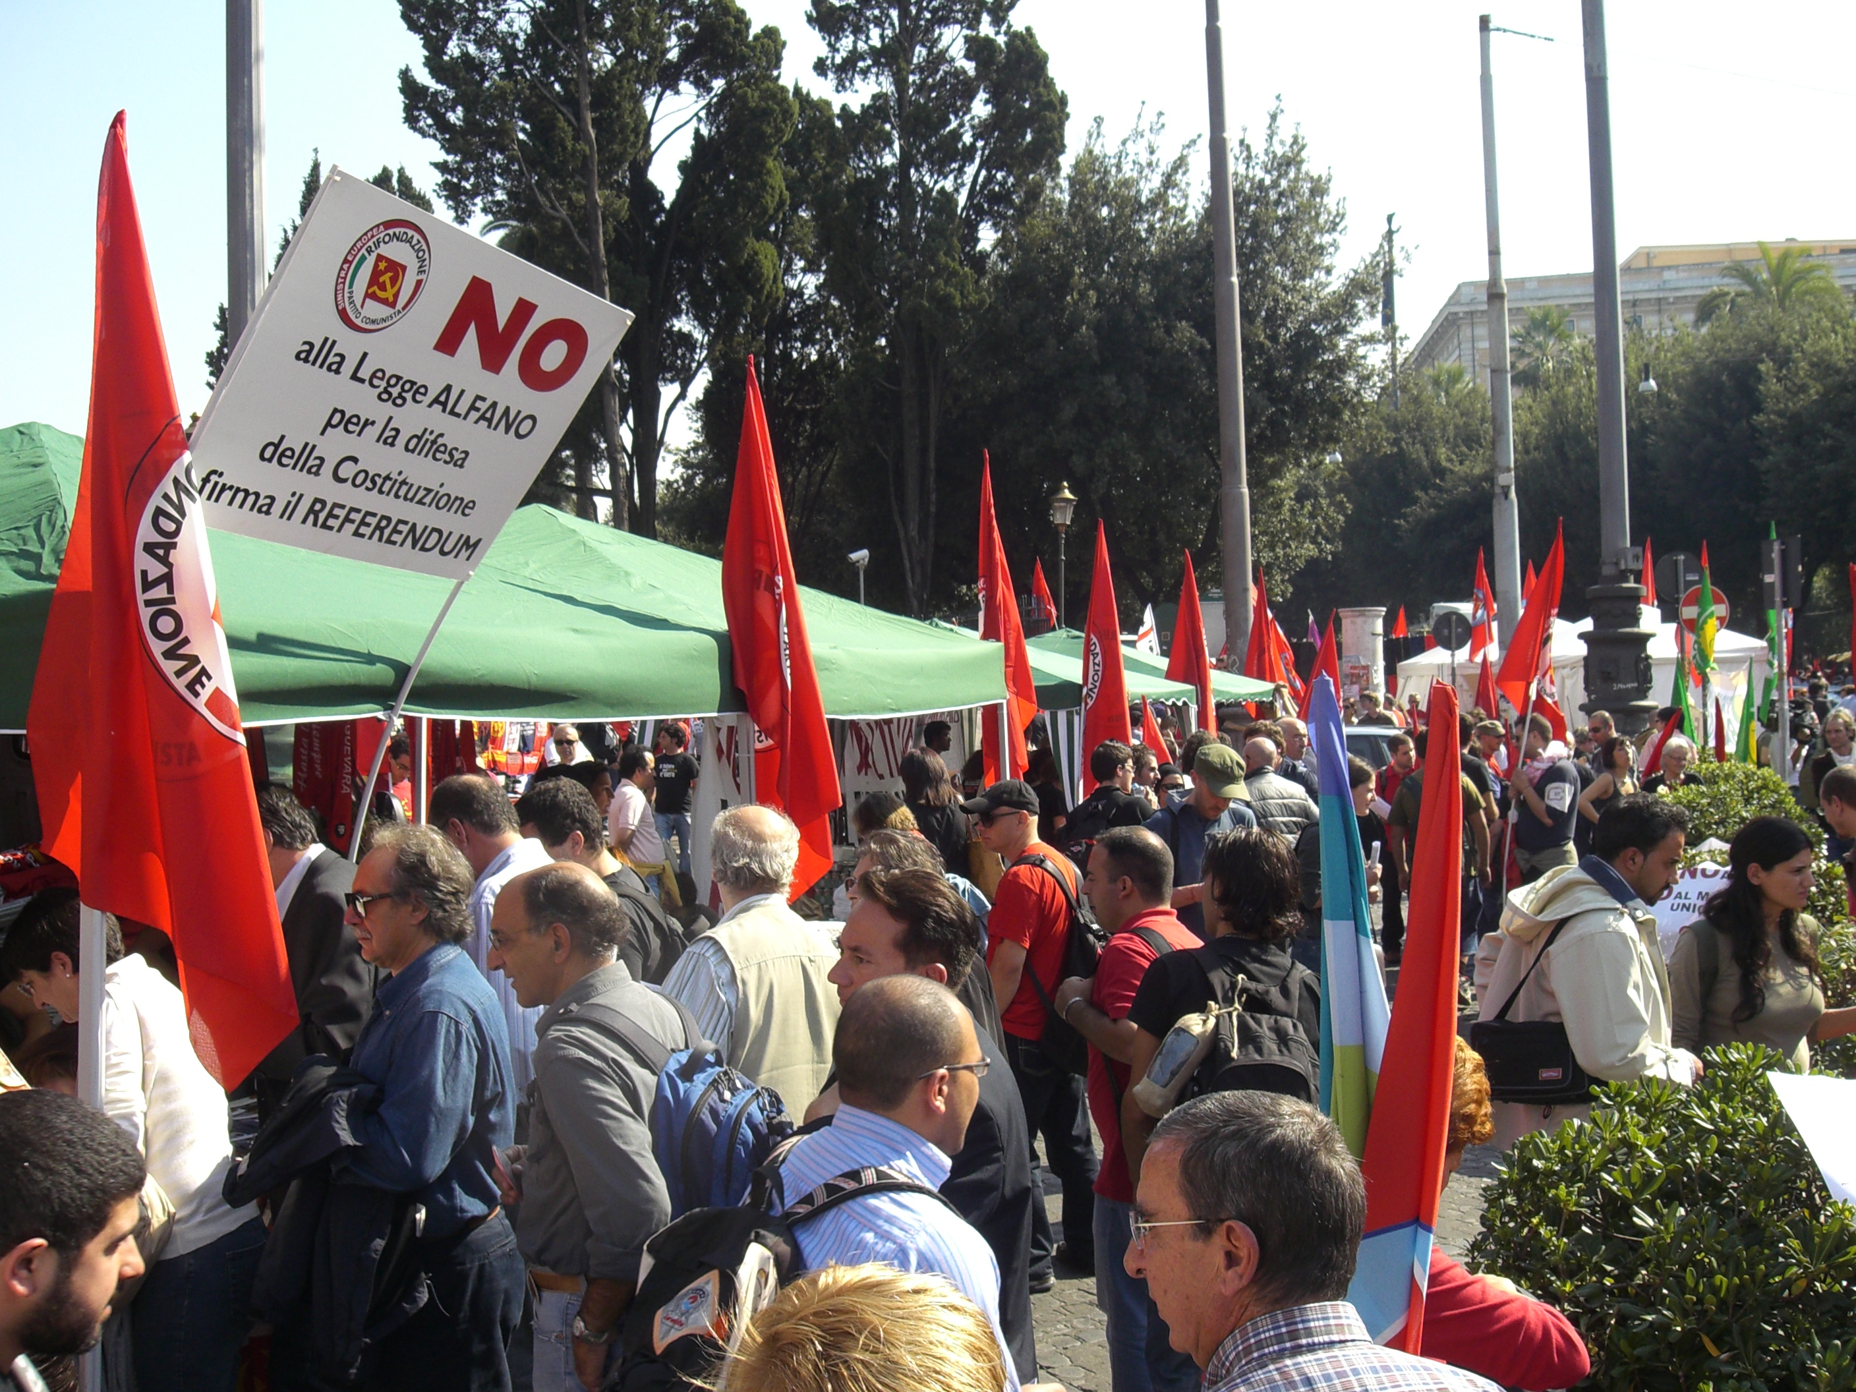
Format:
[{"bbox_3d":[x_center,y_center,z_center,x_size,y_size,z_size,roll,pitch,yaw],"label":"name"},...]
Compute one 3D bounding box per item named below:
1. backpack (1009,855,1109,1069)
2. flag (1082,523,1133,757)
[{"bbox_3d":[0.464,0.930,7.120,0.220,0.720,0.310,-2,-2,32],"label":"backpack"},{"bbox_3d":[1.055,-0.209,12.000,0.340,1.620,0.220,-2,-1,0],"label":"flag"}]

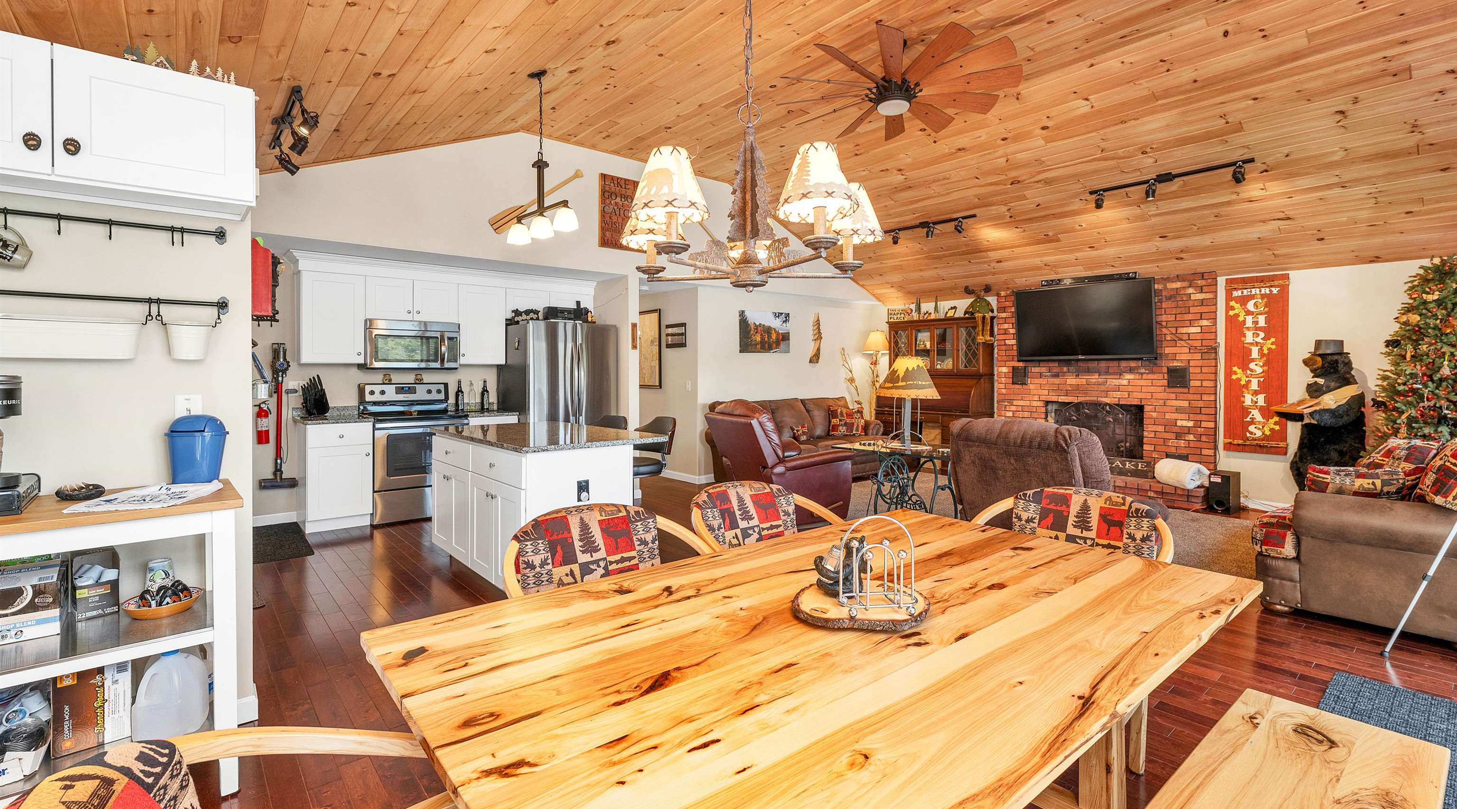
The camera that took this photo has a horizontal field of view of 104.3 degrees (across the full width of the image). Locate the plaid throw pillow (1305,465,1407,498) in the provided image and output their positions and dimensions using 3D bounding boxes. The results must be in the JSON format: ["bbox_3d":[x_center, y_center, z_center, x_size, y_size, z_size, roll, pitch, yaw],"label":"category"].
[{"bbox_3d":[3.541,0.511,3.174,0.220,0.340,0.420,-3,4,-43],"label":"plaid throw pillow"}]

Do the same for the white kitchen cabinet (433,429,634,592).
[{"bbox_3d":[-1.248,0.646,3.470,0.606,0.885,1.424,-3,4,-42],"label":"white kitchen cabinet"}]

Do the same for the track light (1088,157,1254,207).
[{"bbox_3d":[3.649,-1.810,4.737,0.121,0.182,1.111,-3,4,-42],"label":"track light"}]

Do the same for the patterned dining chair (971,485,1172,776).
[{"bbox_3d":[1.302,0.740,2.222,0.660,0.870,0.600,-3,4,-42],"label":"patterned dining chair"}]

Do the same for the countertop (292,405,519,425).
[{"bbox_3d":[-2.938,0.055,5.229,1.737,0.131,0.656,-3,4,-42],"label":"countertop"}]

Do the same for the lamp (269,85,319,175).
[{"bbox_3d":[-2.436,-1.479,3.161,0.172,0.202,1.040,-3,4,-42],"label":"lamp"}]

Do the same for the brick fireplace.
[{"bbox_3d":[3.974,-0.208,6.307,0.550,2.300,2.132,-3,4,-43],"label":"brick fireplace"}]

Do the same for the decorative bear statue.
[{"bbox_3d":[5.040,0.236,4.860,0.586,1.565,0.485,1,3,26],"label":"decorative bear statue"}]

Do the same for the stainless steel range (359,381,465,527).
[{"bbox_3d":[-2.902,0.409,5.223,0.760,1.180,0.680,-3,4,-42],"label":"stainless steel range"}]

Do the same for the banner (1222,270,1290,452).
[{"bbox_3d":[5.106,-0.389,5.487,0.040,1.705,0.460,-3,4,-43],"label":"banner"}]

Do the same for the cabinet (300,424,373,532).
[{"bbox_3d":[-3.415,0.583,4.946,0.482,0.875,0.600,-3,4,-39],"label":"cabinet"}]

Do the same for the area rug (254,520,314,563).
[{"bbox_3d":[-3.631,1.048,4.235,0.757,0.015,1.212,-3,4,-42],"label":"area rug"}]

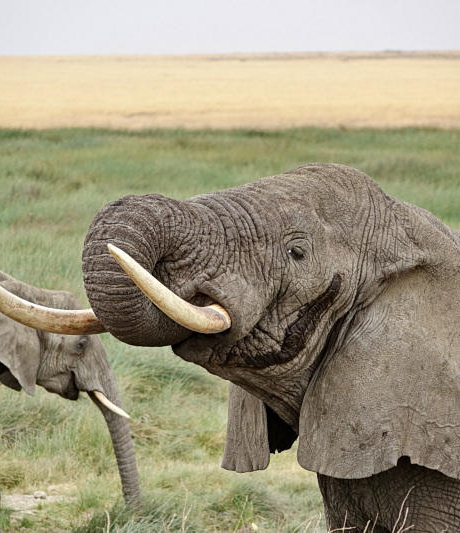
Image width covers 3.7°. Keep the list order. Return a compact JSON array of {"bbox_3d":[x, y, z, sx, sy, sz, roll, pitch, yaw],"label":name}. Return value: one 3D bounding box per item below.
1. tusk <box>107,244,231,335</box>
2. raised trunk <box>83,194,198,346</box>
[{"bbox_3d":[-0.279,0.097,31.220,0.140,0.200,0.860,1,-22,42],"label":"tusk"},{"bbox_3d":[-0.397,0.018,31.500,0.500,0.670,0.380,-1,2,-30],"label":"raised trunk"}]

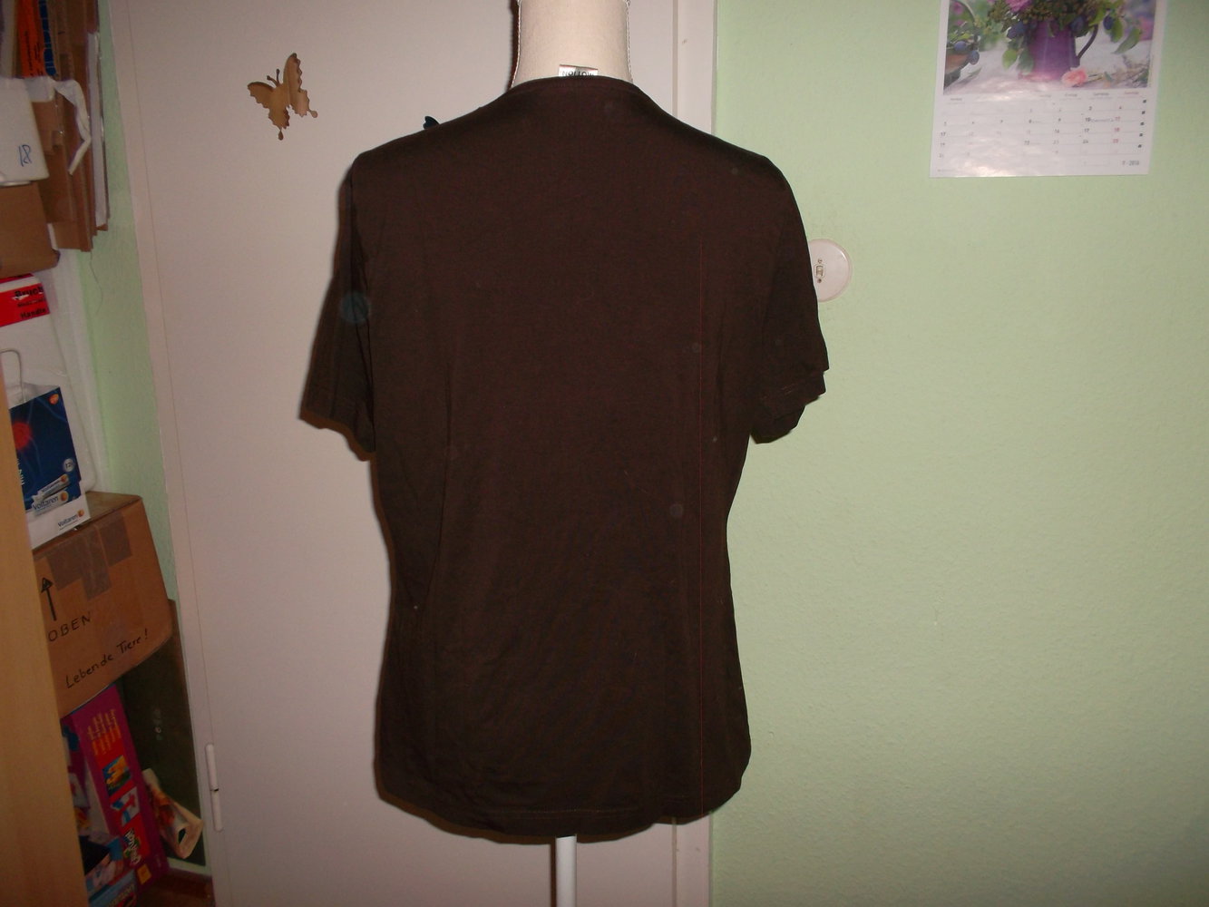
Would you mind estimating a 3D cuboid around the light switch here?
[{"bbox_3d":[0.273,-0.231,1.238,0.079,0.079,0.015,1,13,11],"label":"light switch"}]

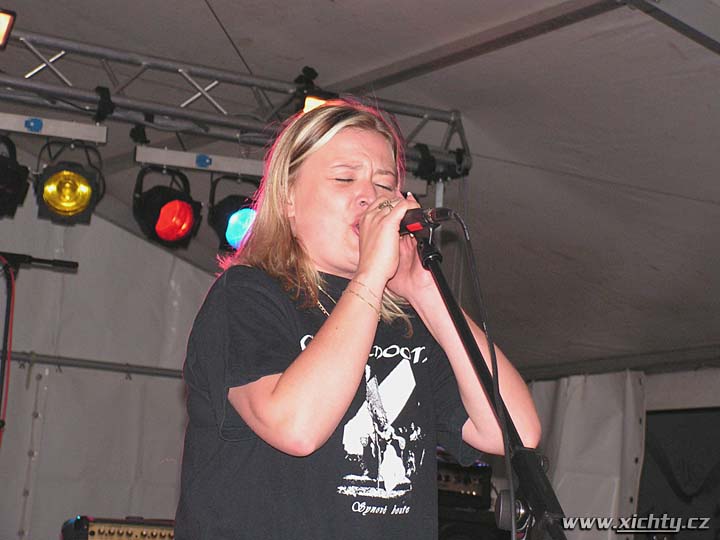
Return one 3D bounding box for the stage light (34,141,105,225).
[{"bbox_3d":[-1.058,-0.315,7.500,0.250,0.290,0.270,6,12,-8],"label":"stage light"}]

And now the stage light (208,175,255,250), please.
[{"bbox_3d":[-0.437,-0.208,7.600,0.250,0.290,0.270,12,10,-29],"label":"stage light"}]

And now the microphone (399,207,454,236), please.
[{"bbox_3d":[0.052,-0.065,2.697,0.050,0.050,0.180,14,-13,-33],"label":"microphone"}]

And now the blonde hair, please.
[{"bbox_3d":[-0.061,-0.079,2.820,0.220,0.290,0.240,16,-19,-38],"label":"blonde hair"}]

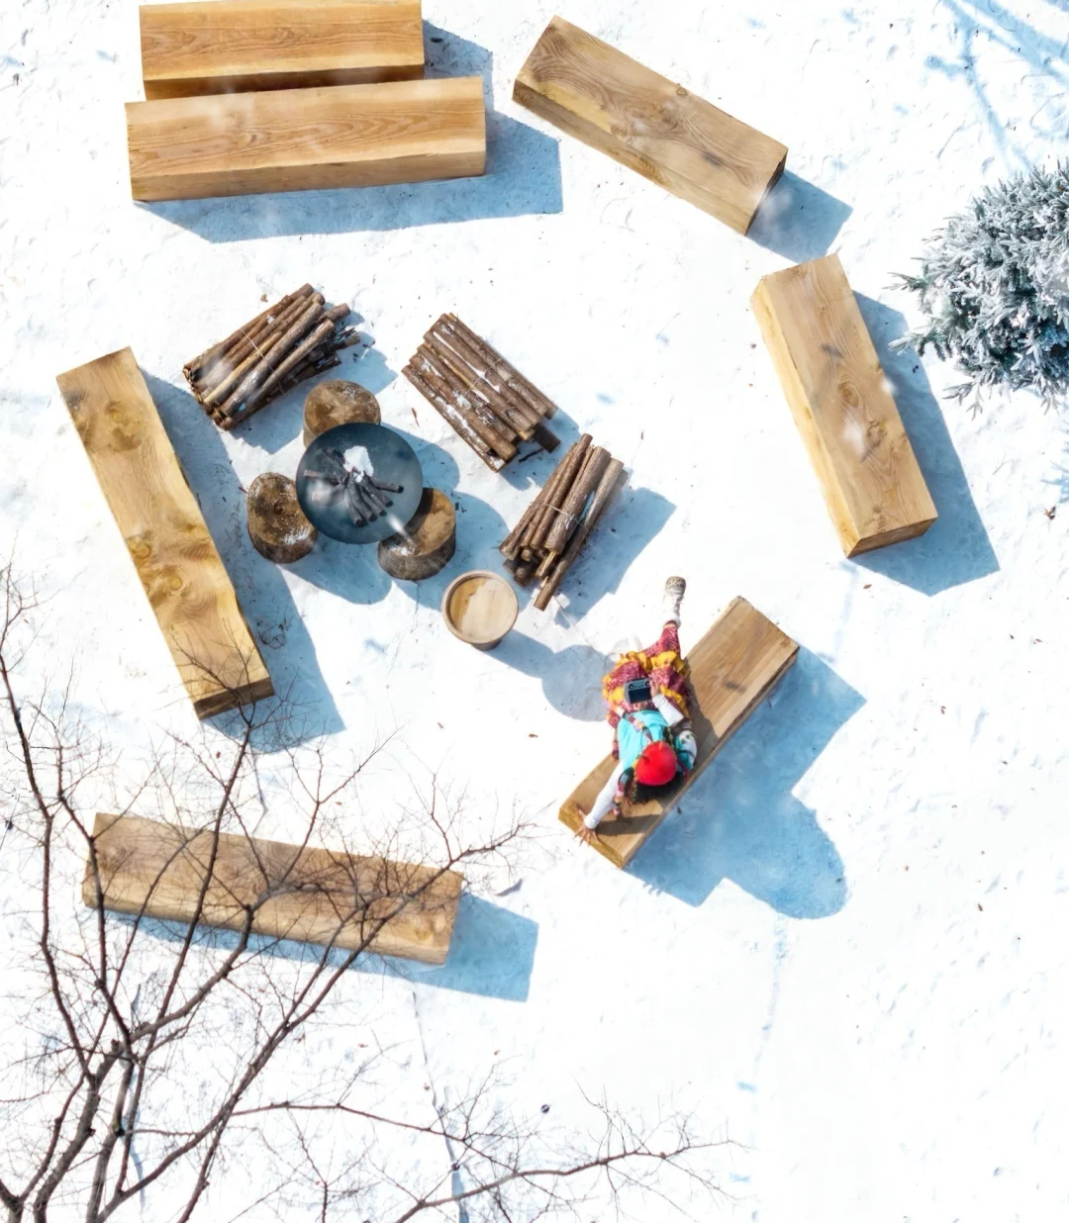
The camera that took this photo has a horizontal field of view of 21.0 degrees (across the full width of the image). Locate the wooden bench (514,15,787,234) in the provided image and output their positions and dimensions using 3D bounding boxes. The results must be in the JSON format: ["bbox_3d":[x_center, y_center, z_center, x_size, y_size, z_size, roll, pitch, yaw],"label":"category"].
[{"bbox_3d":[0.771,-3.201,18.988,1.794,0.348,0.533,31,75,5],"label":"wooden bench"}]

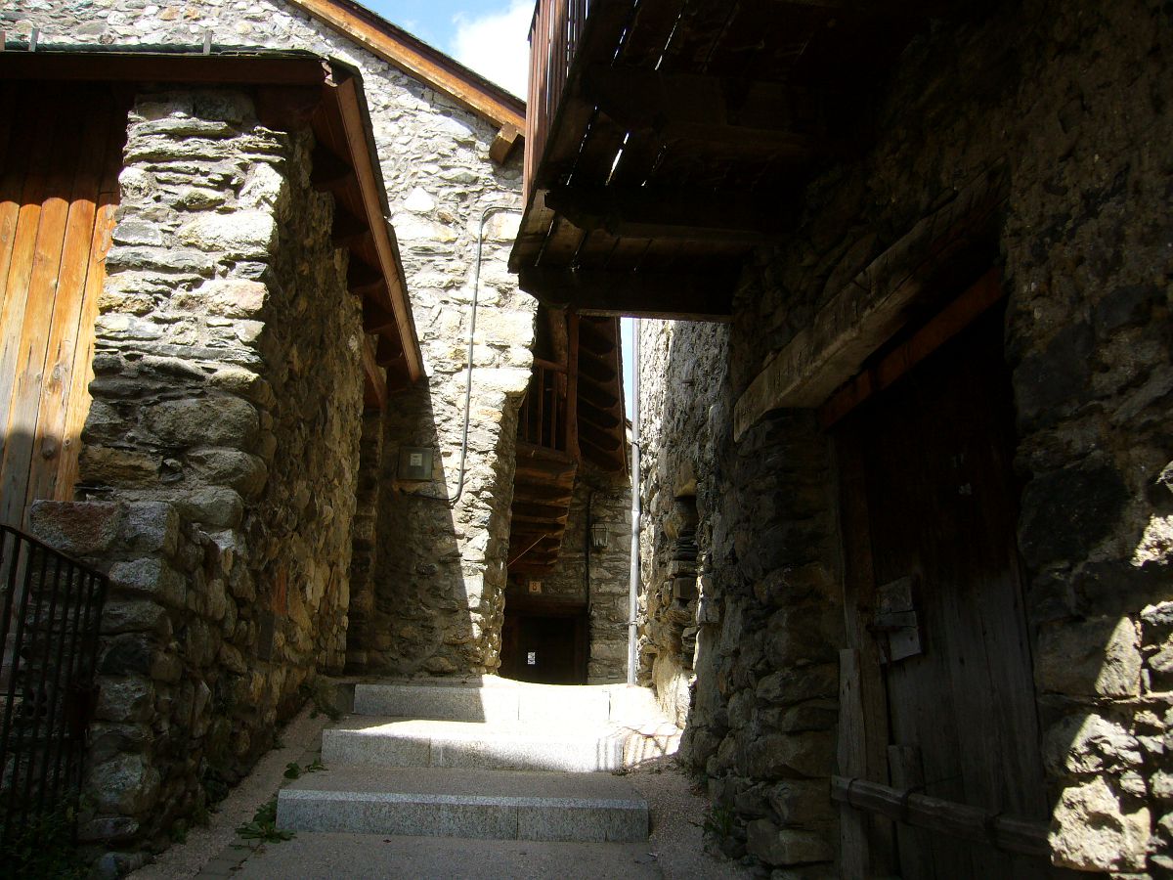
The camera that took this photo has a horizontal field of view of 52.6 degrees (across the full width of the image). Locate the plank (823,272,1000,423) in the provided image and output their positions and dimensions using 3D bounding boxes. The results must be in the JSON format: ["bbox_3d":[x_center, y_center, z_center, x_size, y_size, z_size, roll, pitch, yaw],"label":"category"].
[{"bbox_3d":[1.060,-0.254,3.942,0.070,0.095,1.600,3,-12,-6],"label":"plank"}]

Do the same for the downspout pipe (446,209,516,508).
[{"bbox_3d":[-0.795,-0.679,9.135,0.459,2.401,0.070,2,-12,-5],"label":"downspout pipe"}]

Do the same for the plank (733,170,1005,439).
[{"bbox_3d":[0.907,-0.343,4.045,0.220,0.180,2.600,3,-12,-6],"label":"plank"}]

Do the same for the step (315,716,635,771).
[{"bbox_3d":[-0.604,1.697,6.651,1.569,0.215,0.980,2,-12,-1],"label":"step"}]

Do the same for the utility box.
[{"bbox_3d":[-1.286,0.170,8.882,0.257,0.247,0.120,2,-12,-5],"label":"utility box"}]

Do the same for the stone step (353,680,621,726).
[{"bbox_3d":[-0.630,1.683,7.639,1.597,0.195,0.850,2,-12,-1],"label":"stone step"}]

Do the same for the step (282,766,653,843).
[{"bbox_3d":[-0.531,1.666,5.482,1.548,0.198,1.080,2,-12,-1],"label":"step"}]

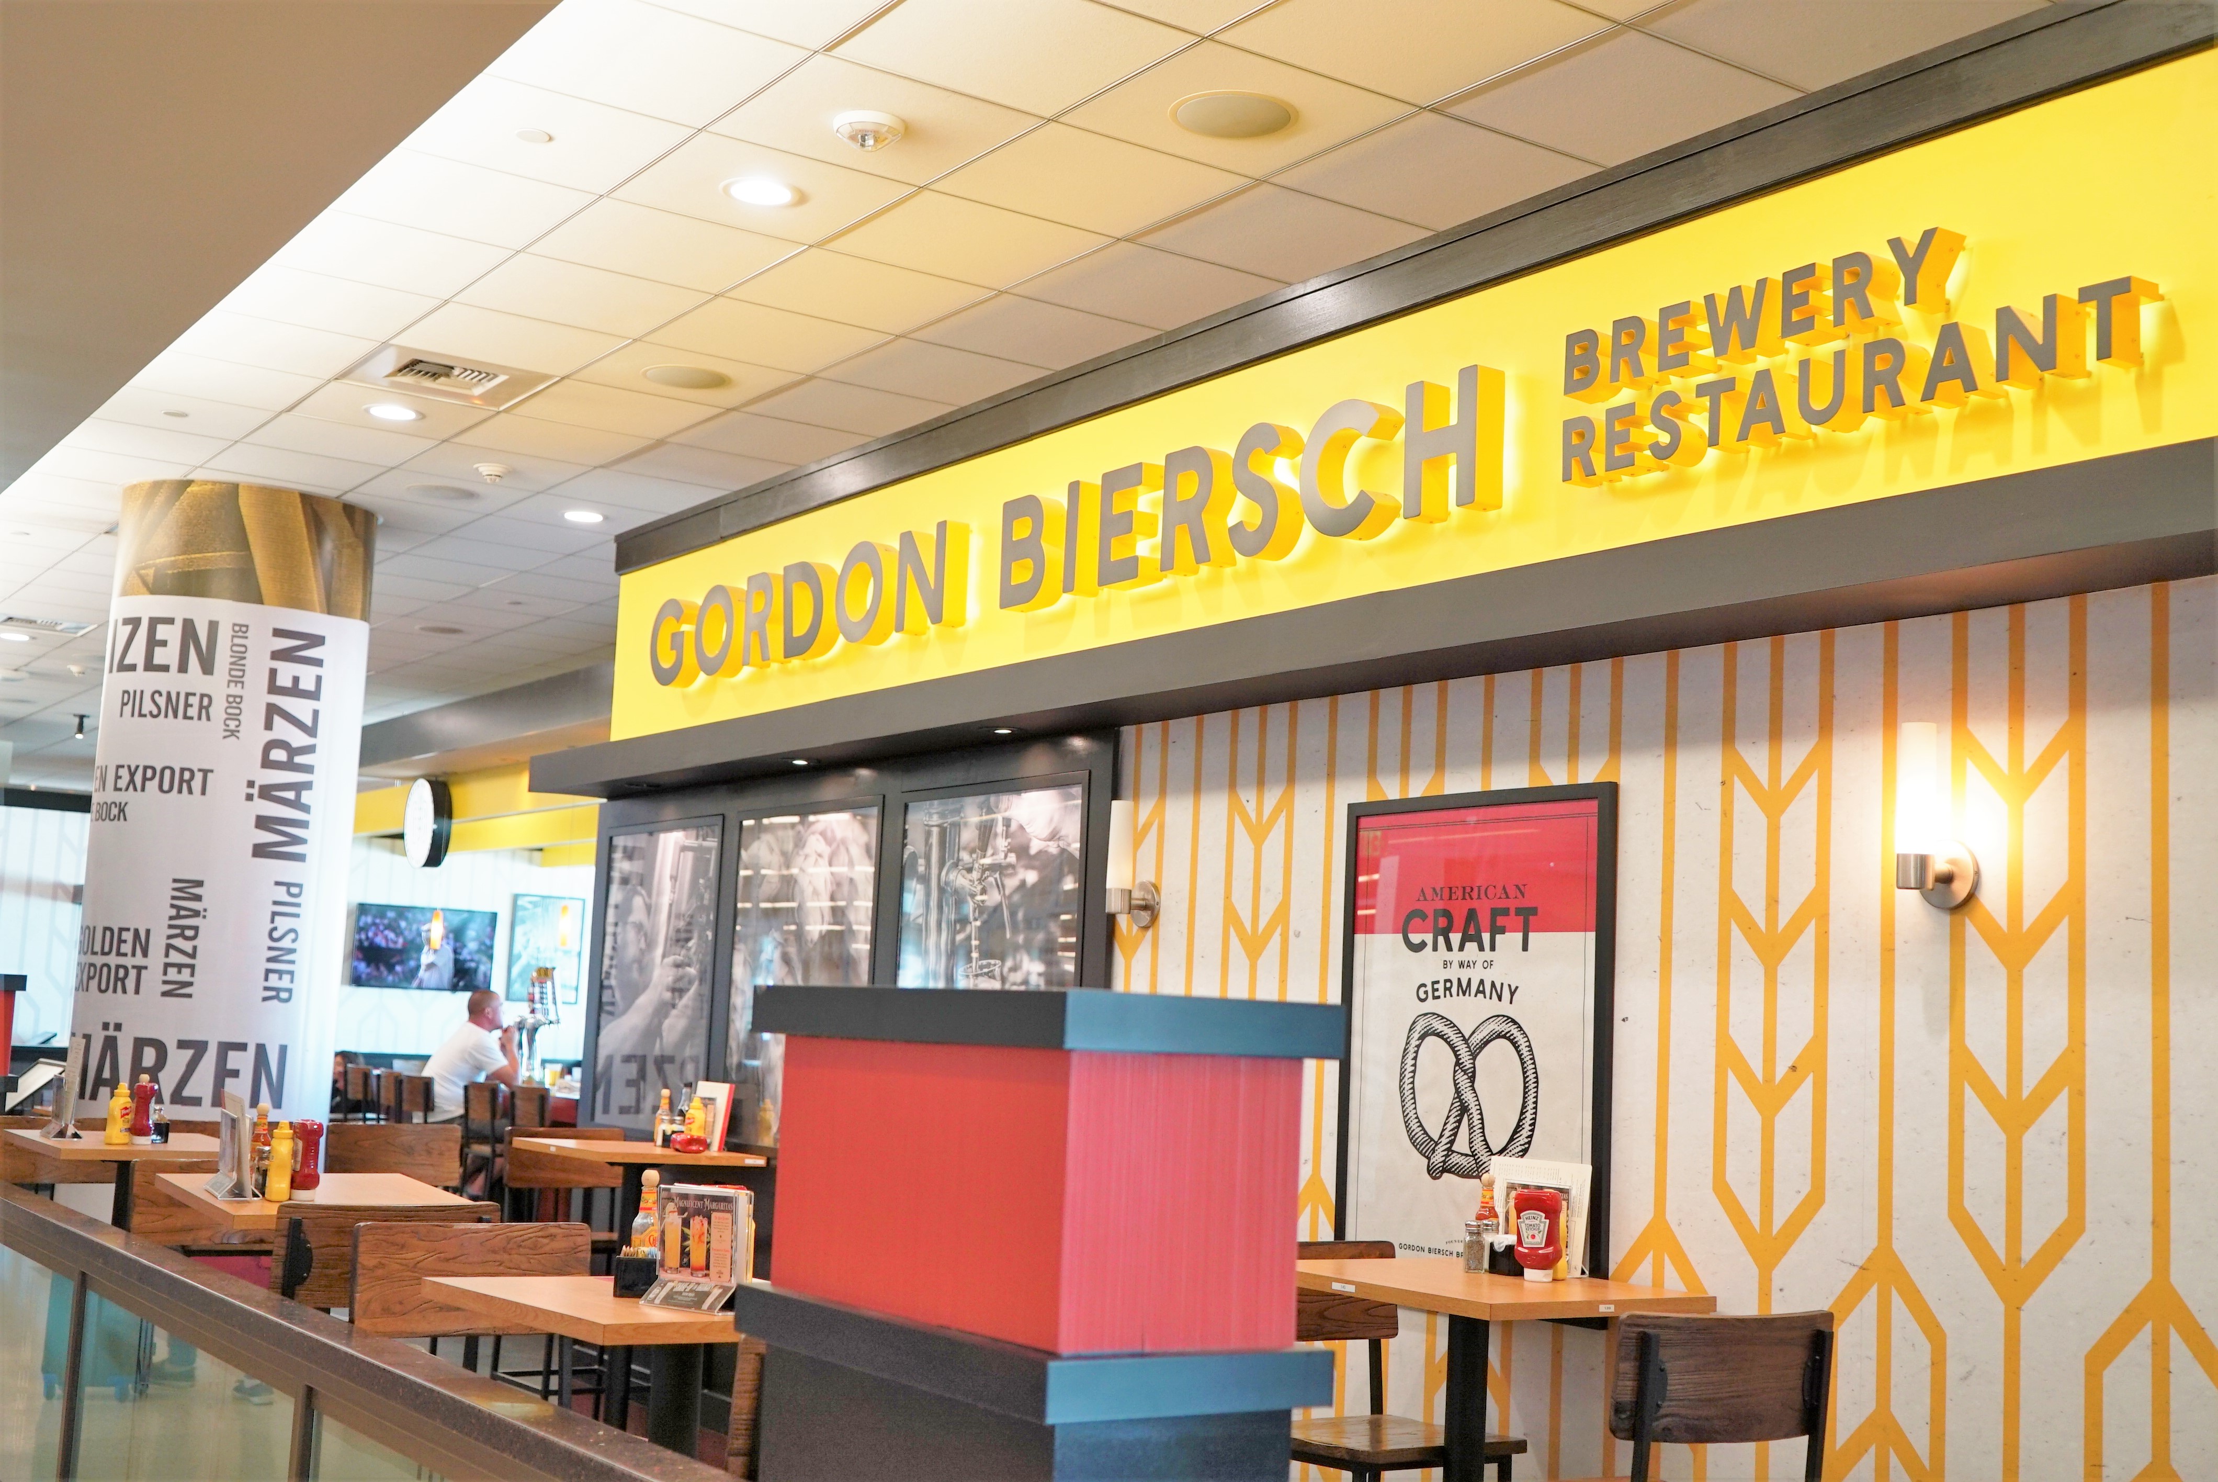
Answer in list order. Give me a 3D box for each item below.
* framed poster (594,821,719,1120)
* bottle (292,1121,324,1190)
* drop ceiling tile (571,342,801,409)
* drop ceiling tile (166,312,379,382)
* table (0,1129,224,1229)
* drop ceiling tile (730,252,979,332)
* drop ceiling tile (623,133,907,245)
[{"bbox_3d":[-1.942,1.013,9.981,0.040,1.320,1.210,7,-8,-34],"label":"framed poster"},{"bbox_3d":[-1.821,0.950,5.320,0.060,0.175,0.088,7,-8,-34],"label":"bottle"},{"bbox_3d":[-1.421,-1.231,7.871,0.605,0.020,0.605,7,-8,-34],"label":"drop ceiling tile"},{"bbox_3d":[-2.776,-1.311,7.700,0.605,0.018,0.605,7,-8,-34],"label":"drop ceiling tile"},{"bbox_3d":[-3.221,1.834,7.625,0.620,1.050,0.800,7,-8,-35],"label":"table"},{"bbox_3d":[-0.740,-1.321,6.891,0.605,0.025,0.605,7,-8,-34],"label":"drop ceiling tile"},{"bbox_3d":[-0.898,-1.425,6.049,0.605,0.025,0.605,7,-8,-34],"label":"drop ceiling tile"}]

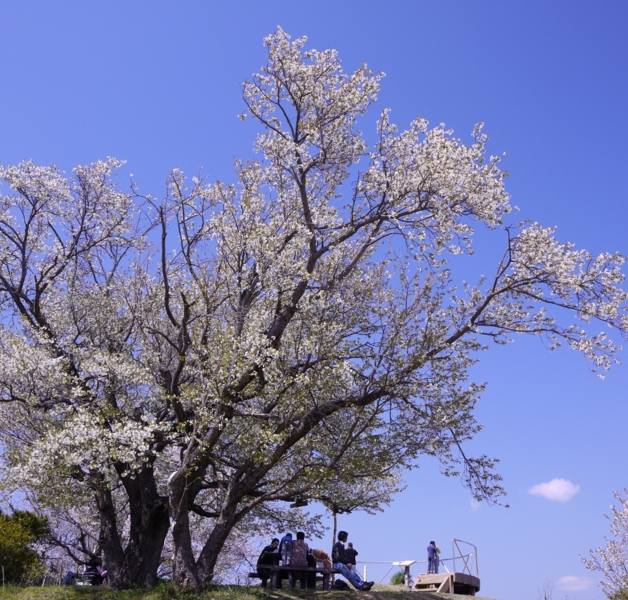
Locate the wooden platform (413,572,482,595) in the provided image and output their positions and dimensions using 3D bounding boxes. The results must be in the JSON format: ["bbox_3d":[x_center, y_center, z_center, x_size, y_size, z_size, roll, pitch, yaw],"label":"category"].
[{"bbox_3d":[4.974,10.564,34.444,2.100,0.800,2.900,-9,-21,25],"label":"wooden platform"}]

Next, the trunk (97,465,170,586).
[{"bbox_3d":[-4.157,5.199,21.171,1.550,2.850,1.250,0,-19,0],"label":"trunk"}]

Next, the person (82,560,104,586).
[{"bbox_3d":[-6.069,7.527,25.442,0.700,0.780,0.550,-11,-22,29],"label":"person"}]

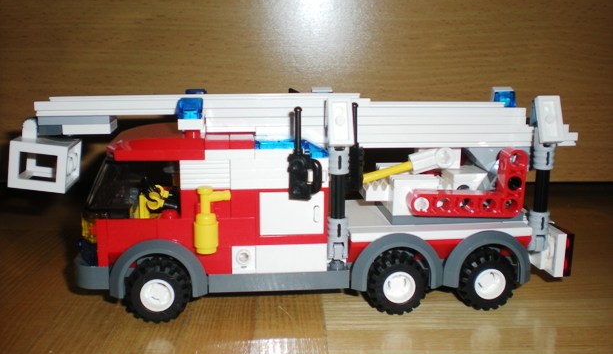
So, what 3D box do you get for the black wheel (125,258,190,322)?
[{"bbox_3d":[-0.049,0.038,0.223,0.021,0.021,0.012,-1,10,-7],"label":"black wheel"}]

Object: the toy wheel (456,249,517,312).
[{"bbox_3d":[0.062,0.036,0.237,0.021,0.021,0.012,-1,10,-7],"label":"toy wheel"}]

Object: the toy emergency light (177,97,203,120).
[{"bbox_3d":[-0.037,-0.022,0.217,0.008,0.007,0.008,-1,10,-7],"label":"toy emergency light"}]

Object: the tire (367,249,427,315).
[{"bbox_3d":[0.031,0.036,0.233,0.021,0.021,0.012,-1,10,-7],"label":"tire"}]

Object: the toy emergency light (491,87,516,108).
[{"bbox_3d":[0.079,-0.031,0.267,0.008,0.008,0.007,-1,10,-7],"label":"toy emergency light"}]

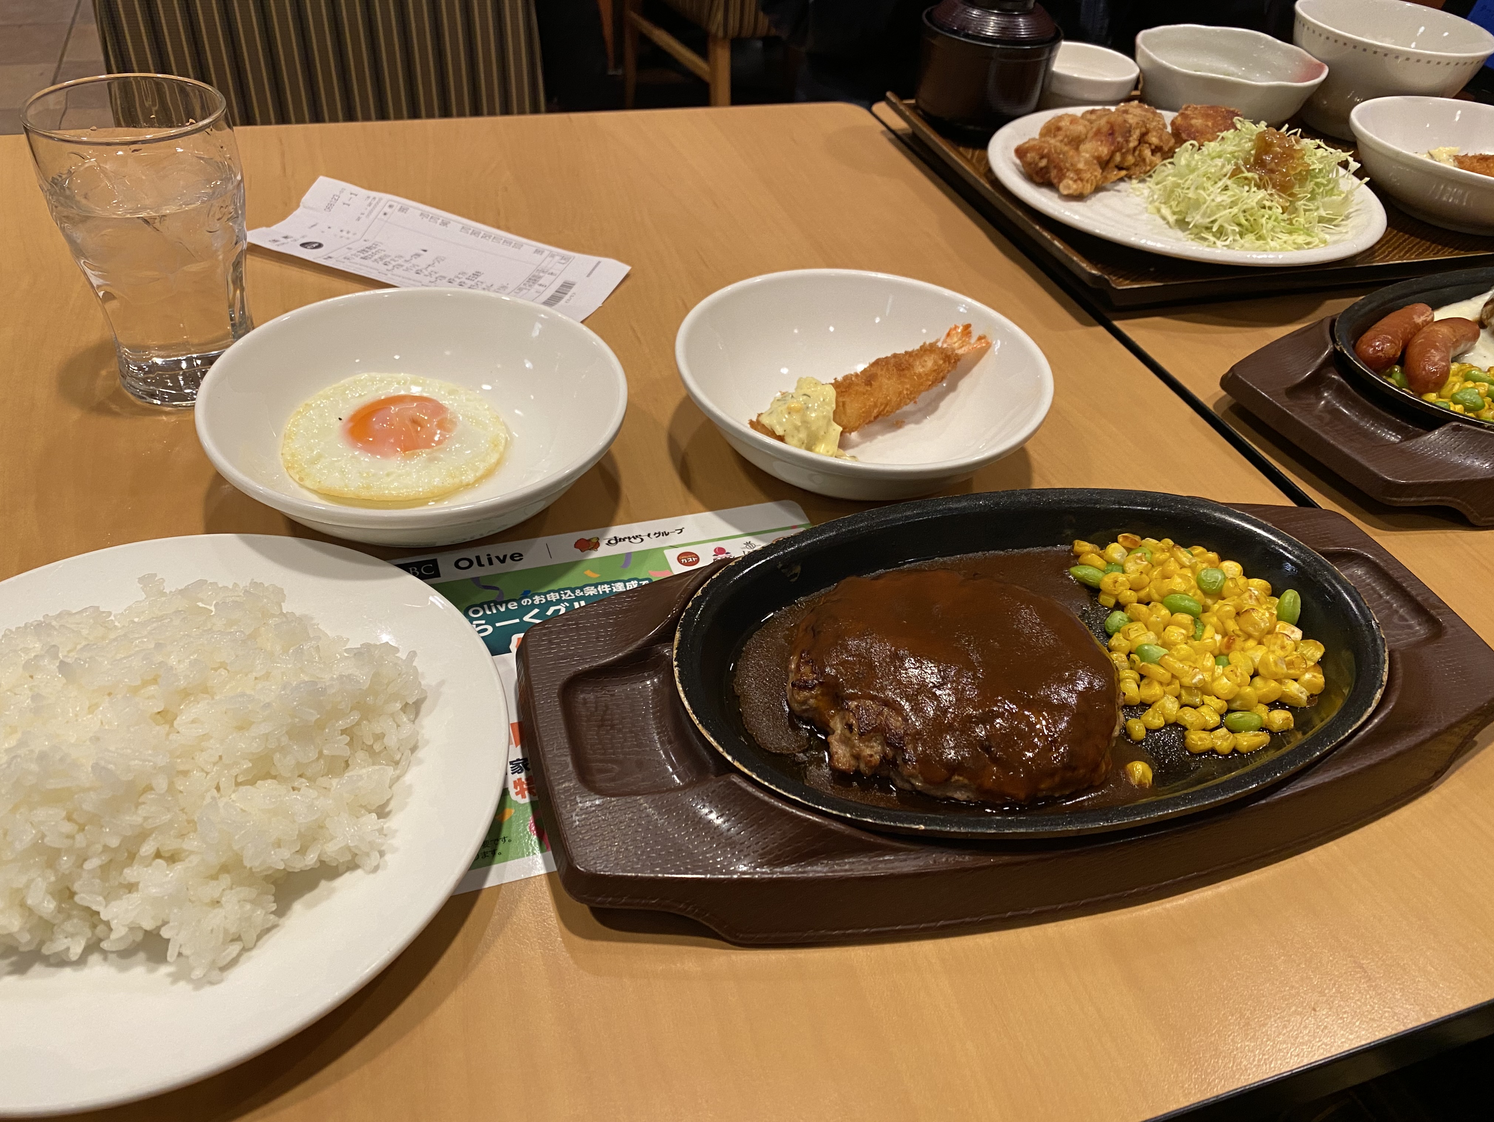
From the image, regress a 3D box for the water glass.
[{"bbox_3d":[-0.244,-0.131,0.473,0.072,0.117,0.072,-9,43,-17],"label":"water glass"}]

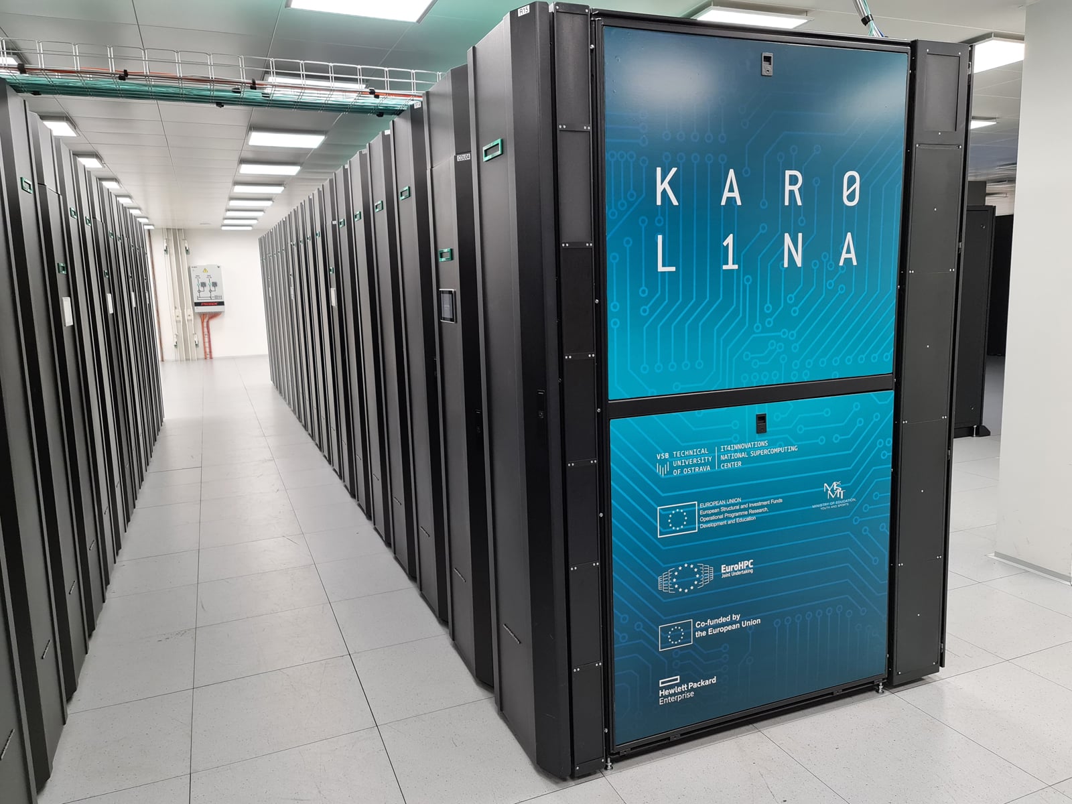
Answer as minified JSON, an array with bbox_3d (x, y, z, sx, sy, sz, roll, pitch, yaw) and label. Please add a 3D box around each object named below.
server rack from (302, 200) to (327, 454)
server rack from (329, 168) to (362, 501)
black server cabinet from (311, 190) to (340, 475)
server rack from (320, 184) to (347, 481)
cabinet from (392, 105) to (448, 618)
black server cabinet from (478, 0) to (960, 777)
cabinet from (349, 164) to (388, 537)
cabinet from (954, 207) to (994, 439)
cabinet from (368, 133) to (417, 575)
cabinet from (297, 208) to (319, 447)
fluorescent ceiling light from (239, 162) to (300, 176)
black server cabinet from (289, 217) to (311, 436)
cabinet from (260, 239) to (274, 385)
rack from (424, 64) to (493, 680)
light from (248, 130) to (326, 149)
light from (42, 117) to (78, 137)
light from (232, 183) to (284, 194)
[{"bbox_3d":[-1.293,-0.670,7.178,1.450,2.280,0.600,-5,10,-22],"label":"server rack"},{"bbox_3d":[-0.589,-0.441,5.501,1.450,2.295,0.600,-5,10,-22],"label":"server rack"},{"bbox_3d":[-1.050,-0.602,6.597,1.450,2.295,0.600,-5,10,-22],"label":"black server cabinet"},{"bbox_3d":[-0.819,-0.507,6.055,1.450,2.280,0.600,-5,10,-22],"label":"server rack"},{"bbox_3d":[0.103,-0.200,3.857,1.450,2.295,0.600,-5,10,-22],"label":"cabinet"},{"bbox_3d":[0.665,-0.049,2.802,1.670,2.295,0.600,-5,10,-22],"label":"black server cabinet"},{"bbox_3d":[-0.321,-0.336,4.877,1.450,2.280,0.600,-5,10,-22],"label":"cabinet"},{"bbox_3d":[3.464,-0.694,7.082,1.090,2.050,0.620,-5,10,-22],"label":"cabinet"},{"bbox_3d":[-0.035,-0.290,4.455,1.660,2.280,0.600,-6,10,-22],"label":"cabinet"},{"bbox_3d":[-1.512,-0.763,7.693,1.450,2.295,0.600,-5,10,-22],"label":"cabinet"},{"bbox_3d":[-2.849,-2.508,8.265,0.600,0.070,0.600,-5,10,-22],"label":"fluorescent ceiling light"},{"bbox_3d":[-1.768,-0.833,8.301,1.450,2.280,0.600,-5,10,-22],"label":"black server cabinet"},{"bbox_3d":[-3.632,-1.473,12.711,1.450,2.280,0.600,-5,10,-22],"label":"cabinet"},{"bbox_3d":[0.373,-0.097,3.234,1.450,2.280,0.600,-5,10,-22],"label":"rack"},{"bbox_3d":[-2.279,-2.414,7.067,0.620,0.060,0.620,-5,10,-22],"label":"light"},{"bbox_3d":[-4.090,-2.229,6.252,0.620,0.060,0.620,-5,10,-22],"label":"light"},{"bbox_3d":[-3.550,-2.748,9.905,0.600,0.070,0.600,-5,10,-22],"label":"light"}]

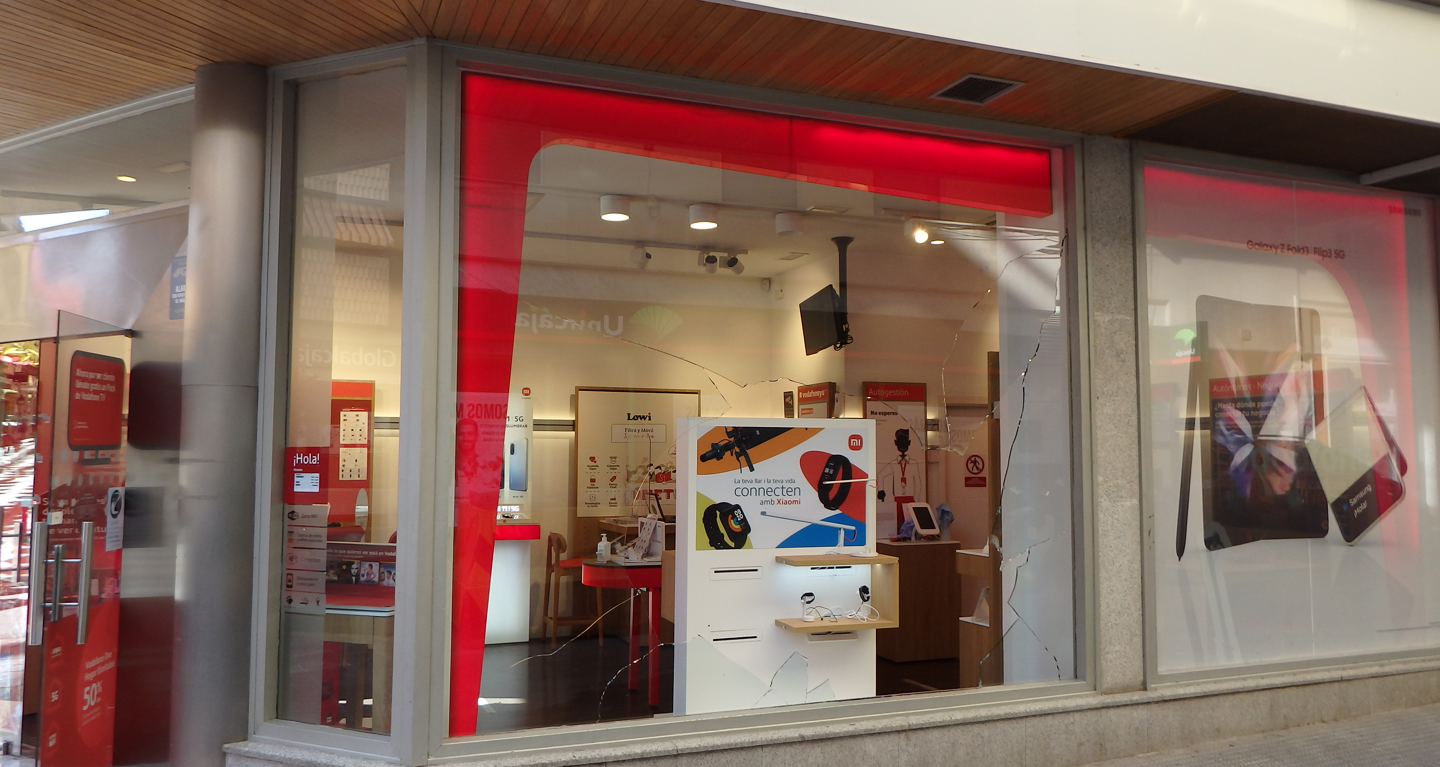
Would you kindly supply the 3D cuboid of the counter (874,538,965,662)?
[{"bbox_3d":[1.522,1.715,8.026,0.600,0.890,0.570,1,-4,-21],"label":"counter"}]

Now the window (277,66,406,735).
[{"bbox_3d":[-1.619,0.044,4.278,0.618,2.797,0.060,-2,-4,22],"label":"window"}]

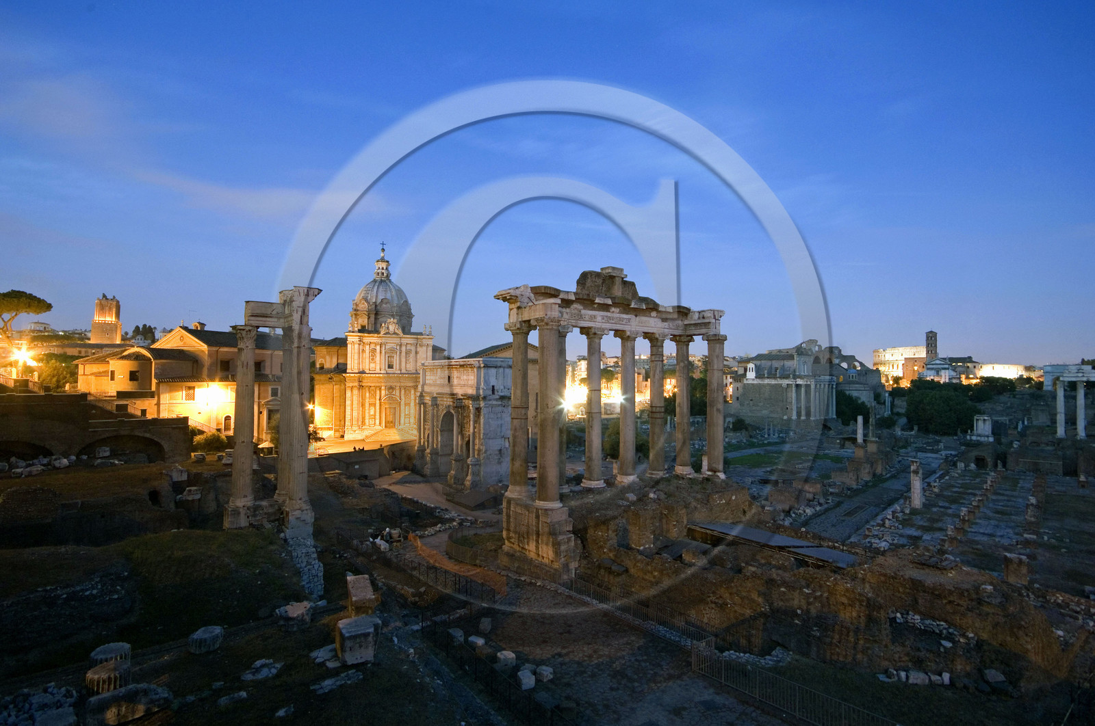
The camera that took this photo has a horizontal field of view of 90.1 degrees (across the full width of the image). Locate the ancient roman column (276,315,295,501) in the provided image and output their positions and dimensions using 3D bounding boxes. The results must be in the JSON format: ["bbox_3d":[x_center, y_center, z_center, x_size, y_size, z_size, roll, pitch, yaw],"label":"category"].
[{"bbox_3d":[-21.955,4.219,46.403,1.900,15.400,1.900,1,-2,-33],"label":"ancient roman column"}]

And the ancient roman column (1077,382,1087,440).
[{"bbox_3d":[134.668,11.813,137.840,1.800,14.400,1.800,-1,-3,43],"label":"ancient roman column"}]

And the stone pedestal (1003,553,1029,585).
[{"bbox_3d":[40.257,17.757,47.000,1.450,2.100,1.350,-1,-2,37],"label":"stone pedestal"}]

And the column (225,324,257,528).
[{"bbox_3d":[-25.117,5.092,44.974,1.750,16.400,1.750,2,-2,-40],"label":"column"}]

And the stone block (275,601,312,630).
[{"bbox_3d":[-13.452,13.429,29.000,1.450,0.750,1.350,2,-2,-43],"label":"stone block"}]

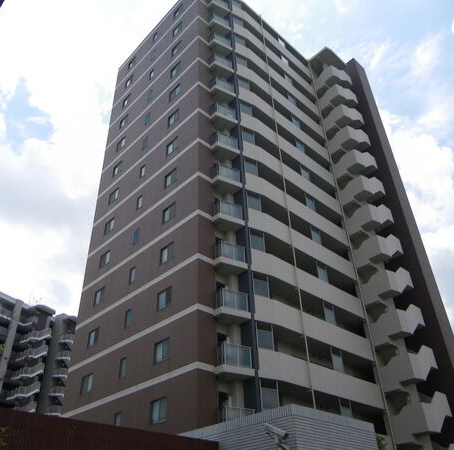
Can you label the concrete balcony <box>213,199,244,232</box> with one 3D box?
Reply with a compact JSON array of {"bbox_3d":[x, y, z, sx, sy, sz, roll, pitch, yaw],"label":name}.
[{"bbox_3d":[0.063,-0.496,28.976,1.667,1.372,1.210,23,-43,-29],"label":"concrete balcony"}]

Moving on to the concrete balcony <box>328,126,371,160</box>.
[{"bbox_3d":[10.949,-7.043,42.929,2.800,2.400,2.200,23,-43,-30],"label":"concrete balcony"}]

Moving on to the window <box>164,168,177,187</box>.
[{"bbox_3d":[-3.680,-3.088,32.048,0.148,1.106,1.136,29,-47,-35],"label":"window"}]

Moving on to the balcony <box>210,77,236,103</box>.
[{"bbox_3d":[-0.453,-9.984,35.966,1.750,1.390,1.420,29,-47,-35],"label":"balcony"}]

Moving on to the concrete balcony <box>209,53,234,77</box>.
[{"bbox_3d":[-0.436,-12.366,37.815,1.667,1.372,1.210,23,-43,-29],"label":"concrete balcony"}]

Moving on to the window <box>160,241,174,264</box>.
[{"bbox_3d":[-3.410,1.679,27.611,0.160,1.119,1.189,29,-47,-35],"label":"window"}]

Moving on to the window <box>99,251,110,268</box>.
[{"bbox_3d":[-8.363,2.466,33.299,0.160,1.119,1.189,29,-47,-35],"label":"window"}]

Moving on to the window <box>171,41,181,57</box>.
[{"bbox_3d":[-4.187,-14.797,40.786,0.120,1.050,1.180,29,-47,-35],"label":"window"}]

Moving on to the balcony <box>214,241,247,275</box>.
[{"bbox_3d":[0.167,1.888,27.286,1.680,1.500,0.900,18,-41,-25],"label":"balcony"}]

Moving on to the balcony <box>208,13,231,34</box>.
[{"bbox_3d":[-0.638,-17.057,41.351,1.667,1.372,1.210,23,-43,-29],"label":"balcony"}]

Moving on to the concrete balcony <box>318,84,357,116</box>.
[{"bbox_3d":[10.734,-11.933,46.837,3.835,3.009,2.124,29,-47,-35],"label":"concrete balcony"}]

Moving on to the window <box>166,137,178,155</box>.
[{"bbox_3d":[-3.796,-5.470,33.815,0.148,1.106,1.136,29,-47,-35],"label":"window"}]

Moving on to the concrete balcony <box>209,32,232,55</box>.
[{"bbox_3d":[-0.656,-14.715,39.485,1.750,1.390,1.420,29,-47,-35],"label":"concrete balcony"}]

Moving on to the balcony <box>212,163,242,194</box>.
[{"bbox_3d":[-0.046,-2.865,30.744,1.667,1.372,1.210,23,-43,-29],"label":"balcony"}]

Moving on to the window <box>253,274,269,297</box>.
[{"bbox_3d":[1.911,3.353,26.822,1.092,1.298,0.118,21,-43,-28],"label":"window"}]

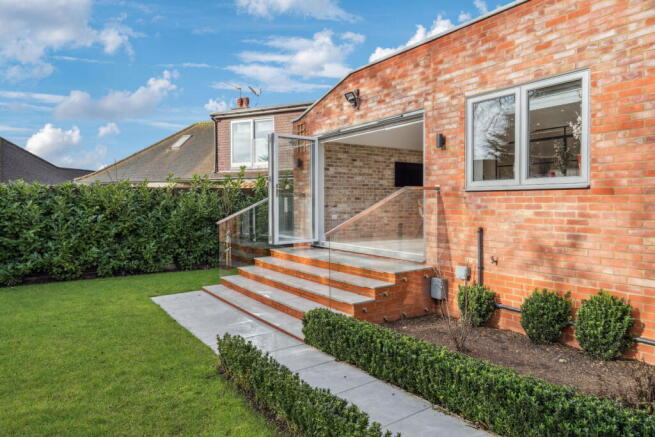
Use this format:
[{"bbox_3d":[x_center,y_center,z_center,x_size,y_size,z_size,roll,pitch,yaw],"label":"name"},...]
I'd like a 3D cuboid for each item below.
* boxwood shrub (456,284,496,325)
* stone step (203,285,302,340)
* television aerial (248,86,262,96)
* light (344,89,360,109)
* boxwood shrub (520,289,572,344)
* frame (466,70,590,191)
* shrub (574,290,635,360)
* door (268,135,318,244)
[{"bbox_3d":[1.795,1.043,4.824,0.450,0.520,0.450,-2,3,-36],"label":"boxwood shrub"},{"bbox_3d":[-1.086,1.331,5.897,0.370,0.075,3.420,-2,3,-36],"label":"stone step"},{"bbox_3d":[-2.788,-4.910,15.500,0.350,0.300,0.850,0,2,18],"label":"television aerial"},{"bbox_3d":[0.437,-2.032,6.769,0.200,0.280,0.240,-2,3,-36],"label":"light"},{"bbox_3d":[2.272,1.036,4.170,0.480,0.570,0.480,-2,3,-36],"label":"boxwood shrub"},{"bbox_3d":[2.209,-0.906,4.577,0.100,1.200,1.410,-2,3,-36],"label":"frame"},{"bbox_3d":[2.590,1.016,3.733,0.480,0.630,0.480,-2,3,-36],"label":"shrub"},{"bbox_3d":[-0.633,-0.534,7.642,0.970,2.000,0.200,-2,3,-36],"label":"door"}]

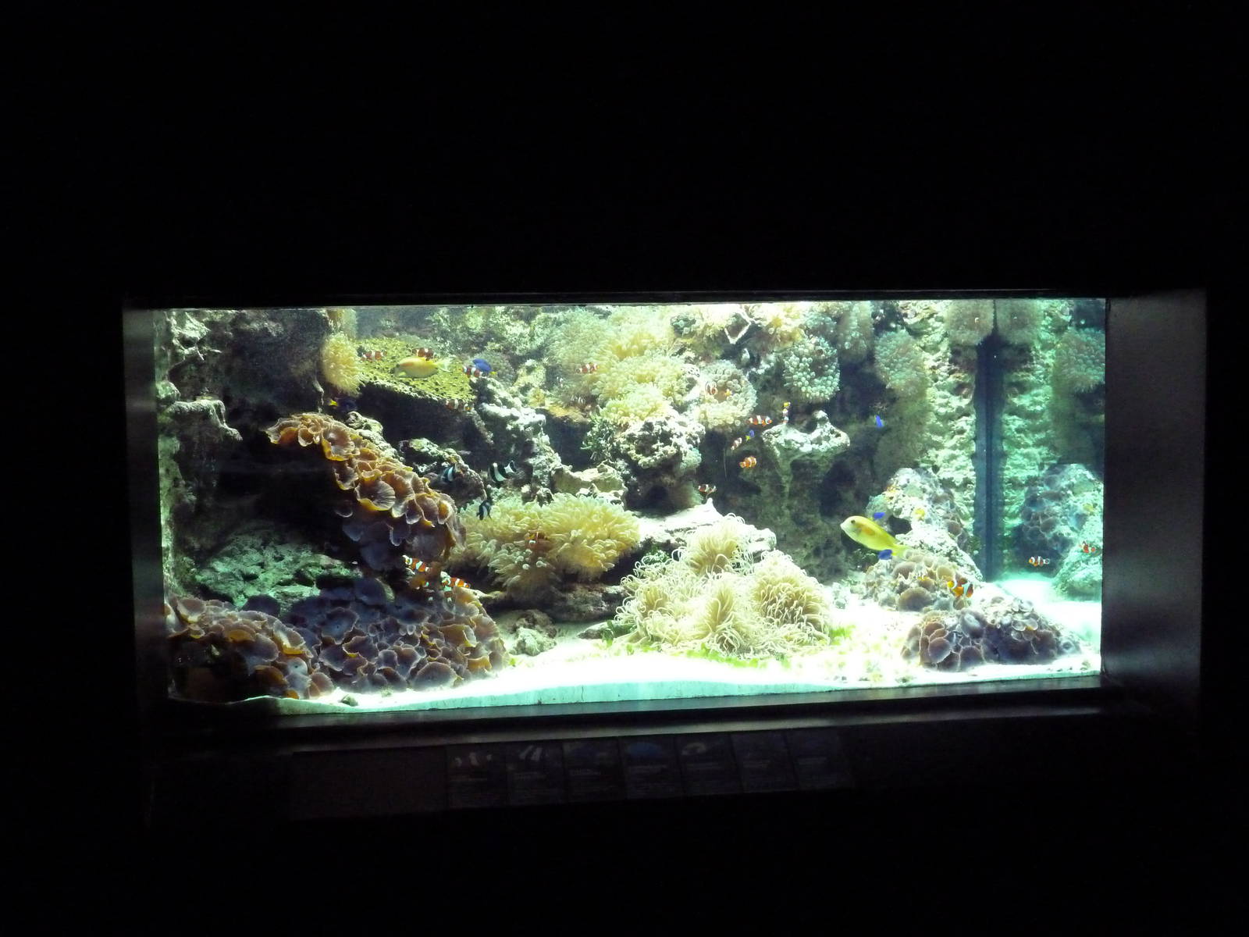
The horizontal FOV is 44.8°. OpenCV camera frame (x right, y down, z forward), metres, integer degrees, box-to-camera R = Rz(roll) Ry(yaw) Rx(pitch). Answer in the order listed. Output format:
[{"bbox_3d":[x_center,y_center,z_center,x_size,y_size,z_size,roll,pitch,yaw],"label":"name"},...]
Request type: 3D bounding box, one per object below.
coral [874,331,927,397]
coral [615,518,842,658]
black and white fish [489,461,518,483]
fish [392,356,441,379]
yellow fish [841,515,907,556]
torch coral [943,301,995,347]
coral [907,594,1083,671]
[{"bbox_3d":[0.739,-0.283,4.050,0.145,0.175,0.120,-1,5,-7],"label":"coral"},{"bbox_3d":[0.247,0.289,3.600,0.515,0.295,0.380,-1,5,-7],"label":"coral"},{"bbox_3d":[-0.280,0.009,3.500,0.070,0.043,0.020,-17,7,-9],"label":"black and white fish"},{"bbox_3d":[-0.514,-0.250,3.750,0.122,0.056,0.030,-2,5,-7],"label":"fish"},{"bbox_3d":[0.586,0.160,3.550,0.168,0.062,0.037,19,-1,-15],"label":"yellow fish"},{"bbox_3d":[0.945,-0.402,4.150,0.143,0.145,0.120,-1,5,-7],"label":"torch coral"},{"bbox_3d":[0.836,0.377,3.450,0.385,0.150,0.270,-1,5,-7],"label":"coral"}]

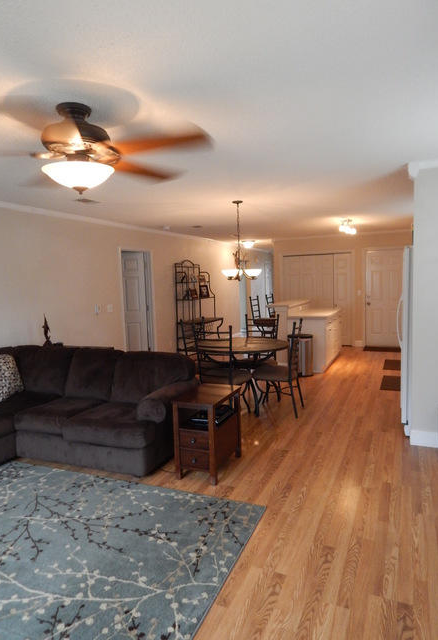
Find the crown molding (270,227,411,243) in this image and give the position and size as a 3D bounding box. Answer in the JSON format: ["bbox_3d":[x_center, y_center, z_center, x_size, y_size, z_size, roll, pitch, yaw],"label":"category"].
[{"bbox_3d":[2.549,-1.806,8.688,2.950,0.100,0.080,0,6,24],"label":"crown molding"}]

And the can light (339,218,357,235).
[{"bbox_3d":[2.114,-1.514,6.678,0.320,0.220,0.380,0,6,24],"label":"can light"}]

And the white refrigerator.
[{"bbox_3d":[2.203,0.190,4.072,0.800,1.780,0.880,0,6,24],"label":"white refrigerator"}]

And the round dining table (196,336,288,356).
[{"bbox_3d":[0.300,0.674,5.042,1.100,0.760,1.100,-2,6,0],"label":"round dining table"}]

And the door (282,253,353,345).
[{"bbox_3d":[2.181,-0.453,9.075,1.520,2.030,0.070,1,6,25],"label":"door"}]

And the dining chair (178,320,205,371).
[{"bbox_3d":[-0.143,0.512,5.322,0.540,1.060,0.450,3,8,42],"label":"dining chair"}]

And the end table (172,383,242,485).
[{"bbox_3d":[-0.080,0.922,3.384,0.370,0.630,0.570,0,6,24],"label":"end table"}]

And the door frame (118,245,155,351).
[{"bbox_3d":[-1.292,-0.082,6.513,0.130,2.090,0.920,0,6,24],"label":"door frame"}]

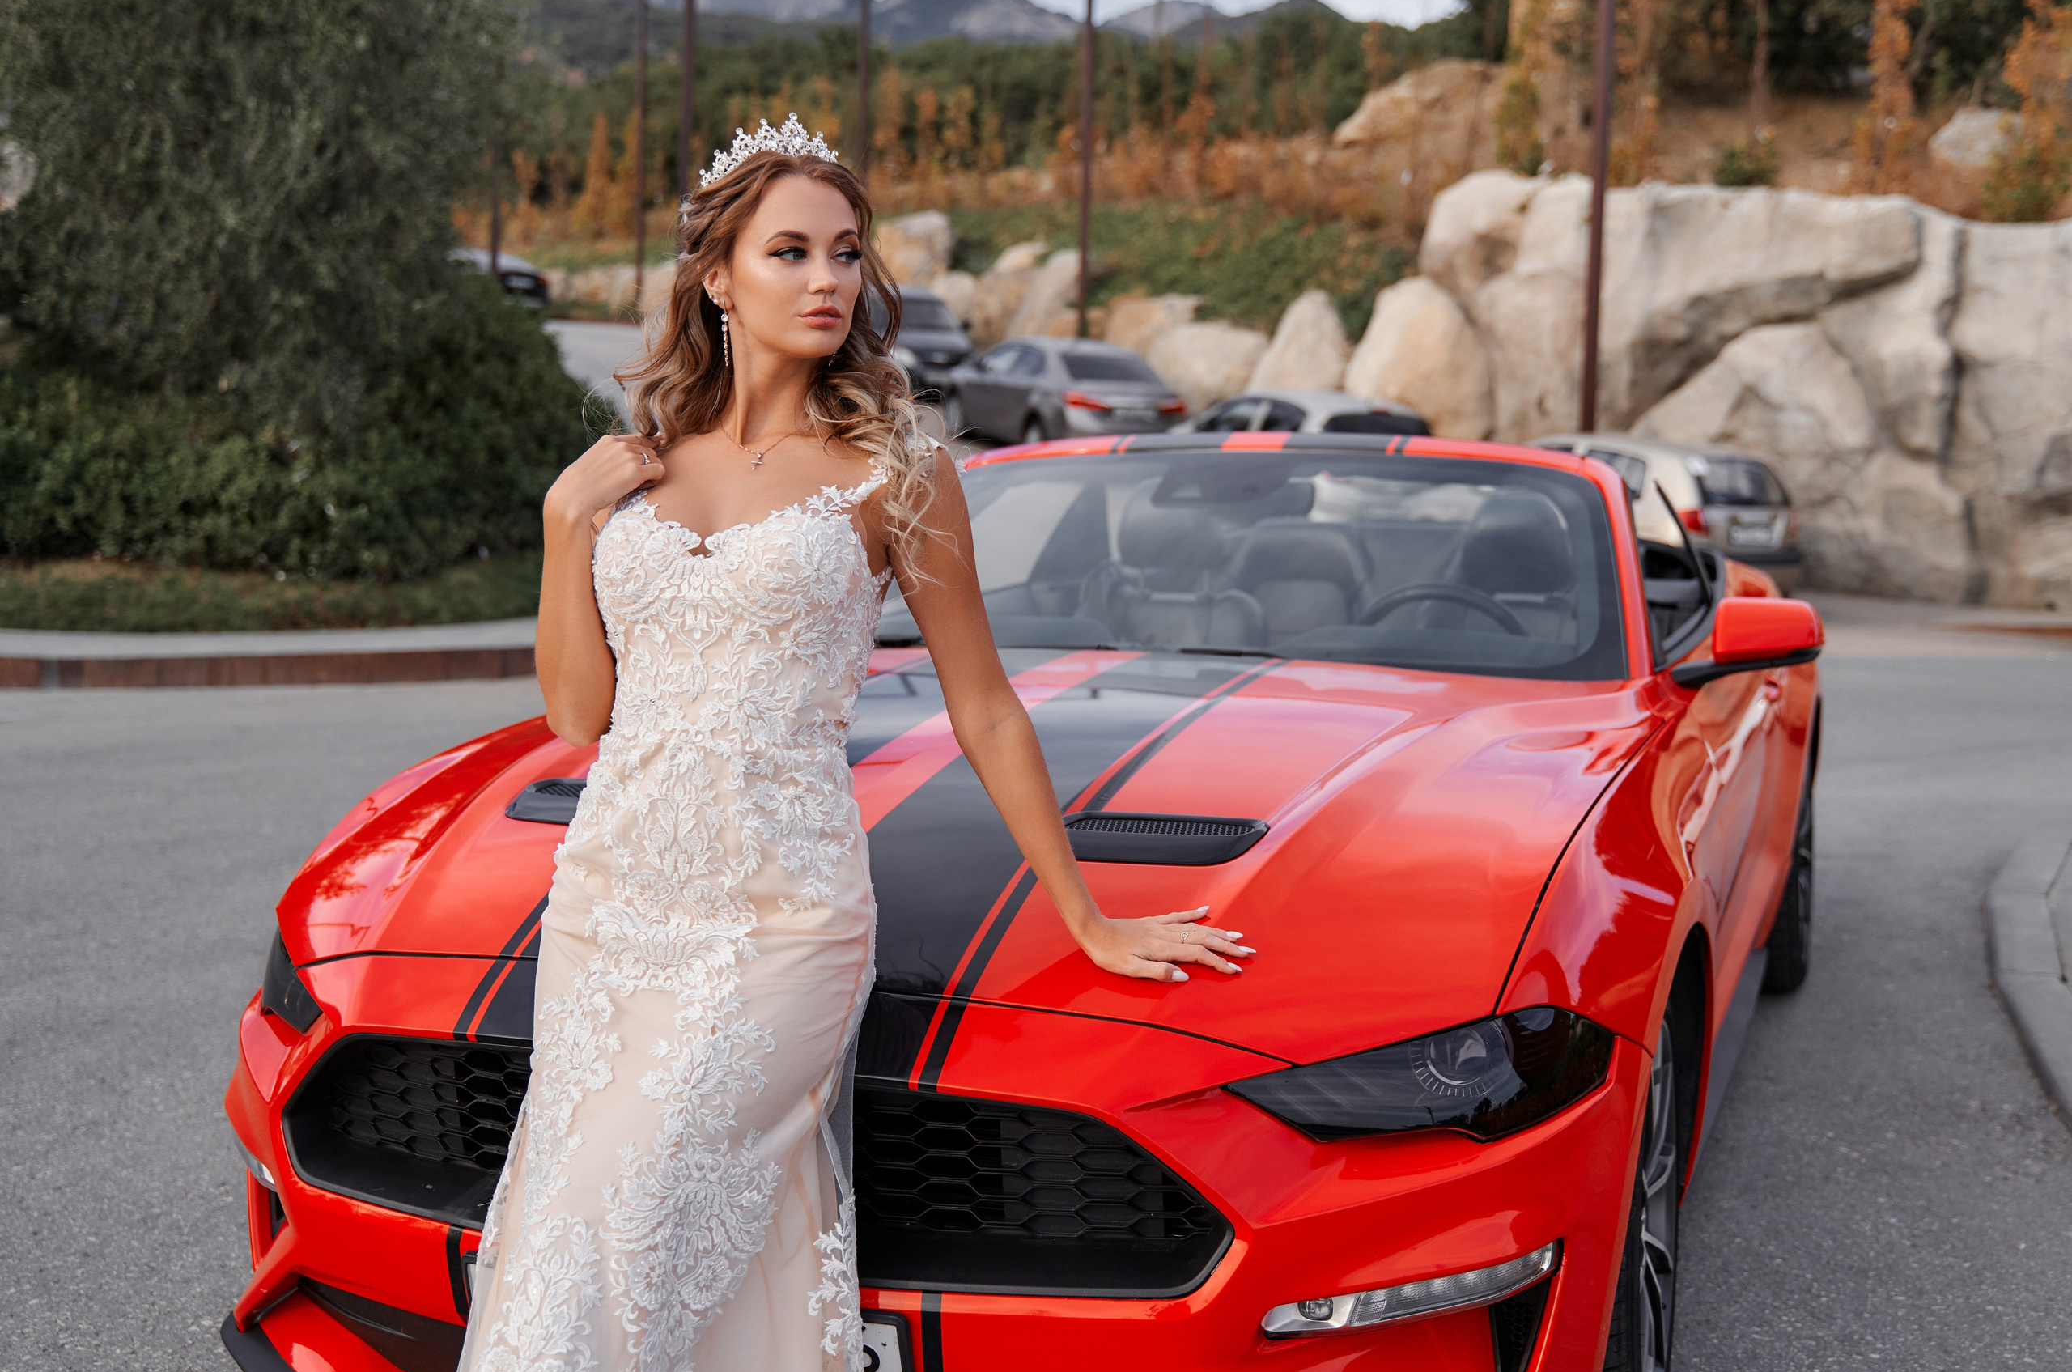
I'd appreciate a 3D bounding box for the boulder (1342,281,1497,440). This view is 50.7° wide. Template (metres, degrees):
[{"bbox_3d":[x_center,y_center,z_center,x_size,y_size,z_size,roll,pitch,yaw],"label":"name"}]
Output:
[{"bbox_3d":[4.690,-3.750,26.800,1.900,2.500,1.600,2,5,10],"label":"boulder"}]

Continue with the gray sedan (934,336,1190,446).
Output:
[{"bbox_3d":[0.274,-3.679,28.118,1.776,1.465,4.620,0,11,-24],"label":"gray sedan"}]

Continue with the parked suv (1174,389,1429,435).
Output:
[{"bbox_3d":[2.700,-2.670,25.100,1.720,1.470,4.200,-1,12,-28],"label":"parked suv"}]

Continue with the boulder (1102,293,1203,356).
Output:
[{"bbox_3d":[1.643,-4.813,30.200,1.500,1.200,1.200,2,6,18],"label":"boulder"}]

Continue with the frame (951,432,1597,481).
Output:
[{"bbox_3d":[0.439,-0.447,4.251,1.270,0.100,0.200,1,6,22],"label":"frame"}]

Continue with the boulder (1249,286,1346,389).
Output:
[{"bbox_3d":[3.470,-4.100,29.000,1.450,2.300,1.300,2,5,7],"label":"boulder"}]

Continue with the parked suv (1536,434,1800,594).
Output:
[{"bbox_3d":[5.050,-1.530,20.200,1.680,1.490,3.850,-4,9,-37],"label":"parked suv"}]

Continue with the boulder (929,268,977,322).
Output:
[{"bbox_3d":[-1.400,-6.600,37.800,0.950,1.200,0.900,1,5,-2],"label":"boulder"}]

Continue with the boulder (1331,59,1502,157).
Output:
[{"bbox_3d":[6.329,-9.439,36.000,2.900,1.750,2.200,2,6,18],"label":"boulder"}]

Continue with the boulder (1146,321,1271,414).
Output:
[{"bbox_3d":[2.430,-4.300,30.800,1.850,1.750,1.500,2,5,4],"label":"boulder"}]

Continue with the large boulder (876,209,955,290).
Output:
[{"bbox_3d":[-2.300,-8.100,41.000,1.650,1.650,1.500,1,5,-3],"label":"large boulder"}]

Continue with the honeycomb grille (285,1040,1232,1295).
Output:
[{"bbox_3d":[-0.355,0.491,2.326,1.170,0.215,0.160,1,6,22],"label":"honeycomb grille"}]

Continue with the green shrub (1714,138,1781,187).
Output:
[{"bbox_3d":[7.900,-5.790,24.300,0.760,0.600,0.700,3,6,17],"label":"green shrub"}]

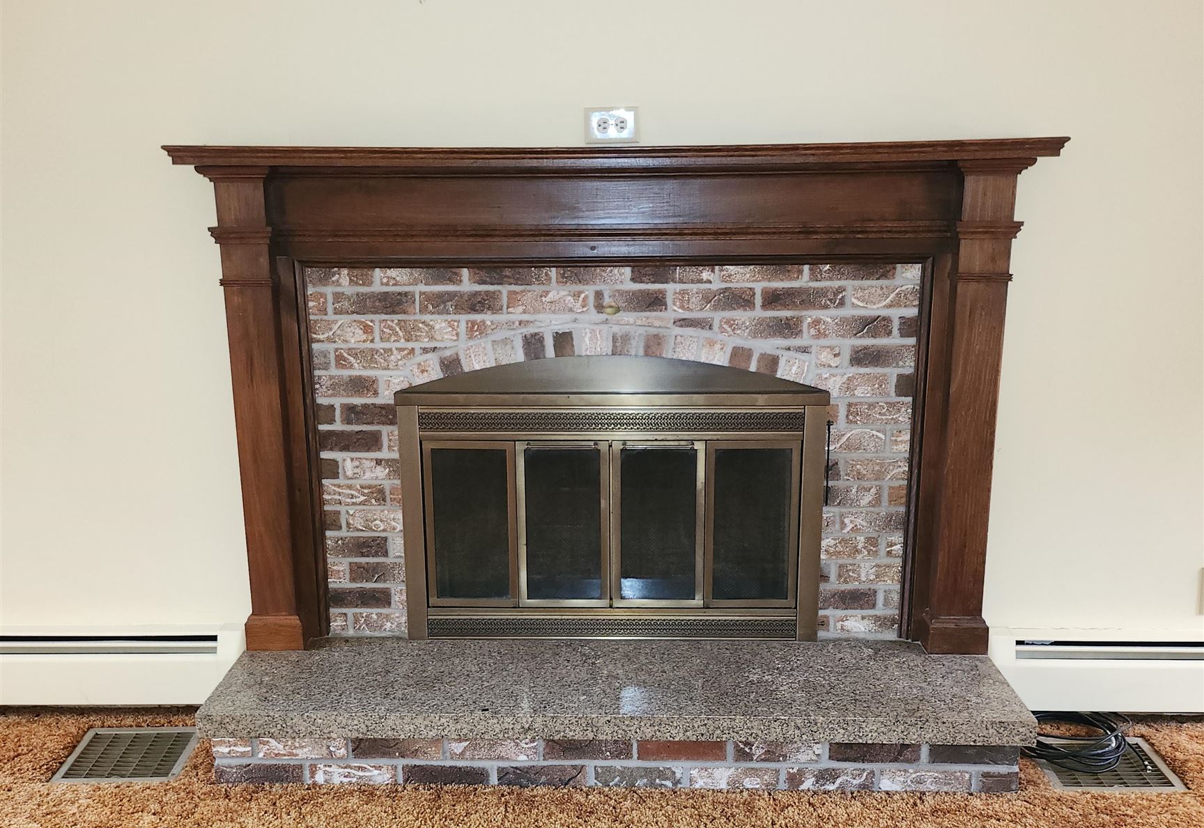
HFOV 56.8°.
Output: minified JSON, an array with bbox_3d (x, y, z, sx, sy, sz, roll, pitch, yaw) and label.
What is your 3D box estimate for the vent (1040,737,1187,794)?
[{"bbox_3d":[1.135,0.793,2.532,0.273,0.015,0.235,0,13,2],"label":"vent"}]

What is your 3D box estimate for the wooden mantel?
[{"bbox_3d":[0.025,-0.012,2.577,1.914,1.196,0.185,0,13,2],"label":"wooden mantel"}]

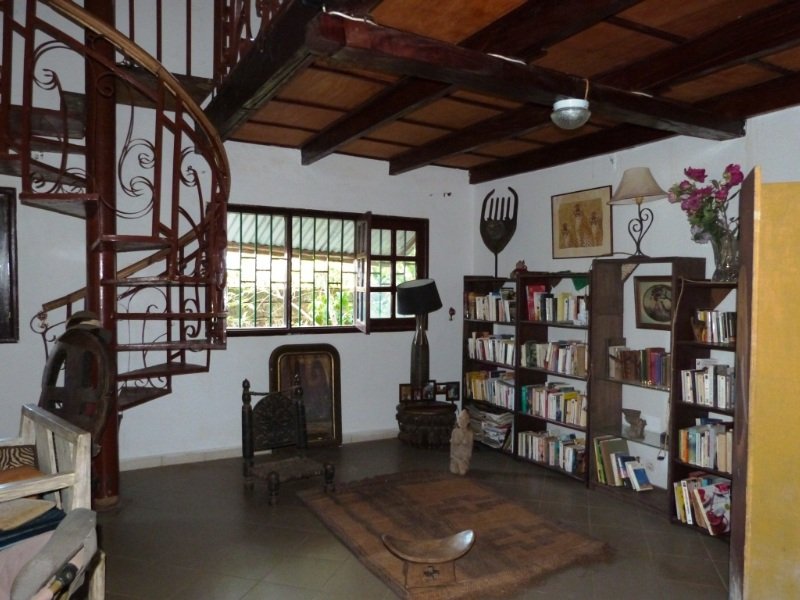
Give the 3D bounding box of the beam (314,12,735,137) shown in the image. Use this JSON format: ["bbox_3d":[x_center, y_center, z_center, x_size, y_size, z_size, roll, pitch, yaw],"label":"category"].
[{"bbox_3d":[0.840,-1.046,2.879,2.738,0.125,0.145,0,2,-29],"label":"beam"}]

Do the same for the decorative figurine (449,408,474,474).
[{"bbox_3d":[0.488,1.098,4.553,0.184,0.494,0.147,1,2,19],"label":"decorative figurine"}]

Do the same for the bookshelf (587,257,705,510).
[{"bbox_3d":[1.662,0.551,3.945,0.276,1.652,0.693,0,2,-29],"label":"bookshelf"}]

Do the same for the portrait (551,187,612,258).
[{"bbox_3d":[1.437,-0.610,4.621,0.024,0.532,0.642,0,2,-29],"label":"portrait"}]

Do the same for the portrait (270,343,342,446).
[{"bbox_3d":[-0.827,0.849,5.089,0.667,0.937,0.044,0,-2,-29],"label":"portrait"}]

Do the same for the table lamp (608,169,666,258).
[{"bbox_3d":[1.619,-0.584,3.909,0.384,0.617,0.384,0,2,-29],"label":"table lamp"}]

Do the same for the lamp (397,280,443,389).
[{"bbox_3d":[0.179,0.389,5.307,0.406,1.154,0.406,1,2,0],"label":"lamp"}]

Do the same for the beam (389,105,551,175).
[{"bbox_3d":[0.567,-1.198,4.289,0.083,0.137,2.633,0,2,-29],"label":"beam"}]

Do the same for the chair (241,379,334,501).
[{"bbox_3d":[-0.788,0.955,4.060,0.487,0.782,0.443,-1,2,-41],"label":"chair"}]

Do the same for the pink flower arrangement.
[{"bbox_3d":[1.837,-0.579,3.464,0.339,0.472,0.398,0,2,-29],"label":"pink flower arrangement"}]

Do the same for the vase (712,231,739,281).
[{"bbox_3d":[1.923,-0.253,3.402,0.155,0.295,0.155,0,2,-29],"label":"vase"}]

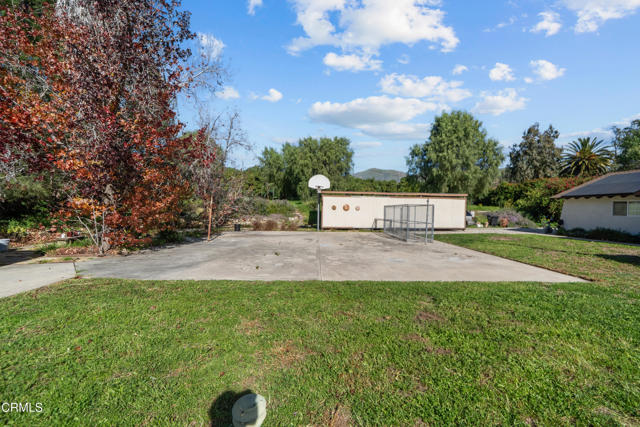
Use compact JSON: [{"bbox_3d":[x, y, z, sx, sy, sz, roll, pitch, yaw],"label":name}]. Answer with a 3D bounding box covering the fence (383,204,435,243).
[{"bbox_3d":[4.900,0.460,14.200,1.320,1.770,4.350,1,1,1],"label":"fence"}]

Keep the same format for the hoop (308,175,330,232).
[{"bbox_3d":[-0.040,-0.700,17.100,1.450,3.850,1.200,1,1,0],"label":"hoop"}]

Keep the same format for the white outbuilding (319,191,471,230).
[{"bbox_3d":[5.800,-0.130,21.000,11.800,2.900,3.200,1,1,-6],"label":"white outbuilding"}]

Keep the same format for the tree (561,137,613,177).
[{"bbox_3d":[40.700,-5.100,38.000,5.600,13.200,5.600,1,1,0],"label":"tree"}]

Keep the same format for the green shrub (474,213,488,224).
[{"bbox_3d":[15.500,0.520,23.900,1.150,1.150,1.100,1,1,0],"label":"green shrub"}]

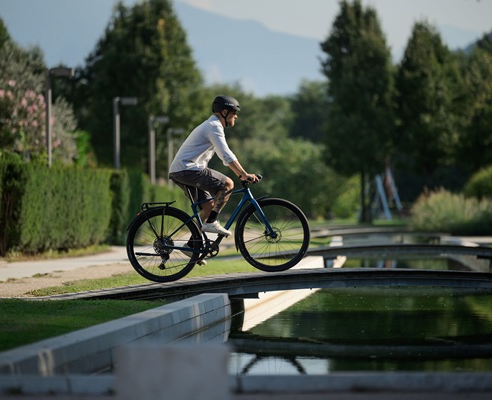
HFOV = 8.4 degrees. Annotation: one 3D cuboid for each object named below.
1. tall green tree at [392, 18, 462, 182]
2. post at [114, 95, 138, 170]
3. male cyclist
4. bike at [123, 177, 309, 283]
[{"bbox_3d":[8.440,-3.600,155.000,3.200,9.500,3.200,0,0,0],"label":"tall green tree"},{"bbox_3d":[-2.970,-0.730,82.000,0.620,3.600,0.160,0,0,2],"label":"post"},{"bbox_3d":[-0.310,-0.200,32.000,0.880,1.570,0.550,0,0,3],"label":"male cyclist"},{"bbox_3d":[-0.310,0.250,32.000,1.770,0.980,0.640,-5,0,3],"label":"bike"}]

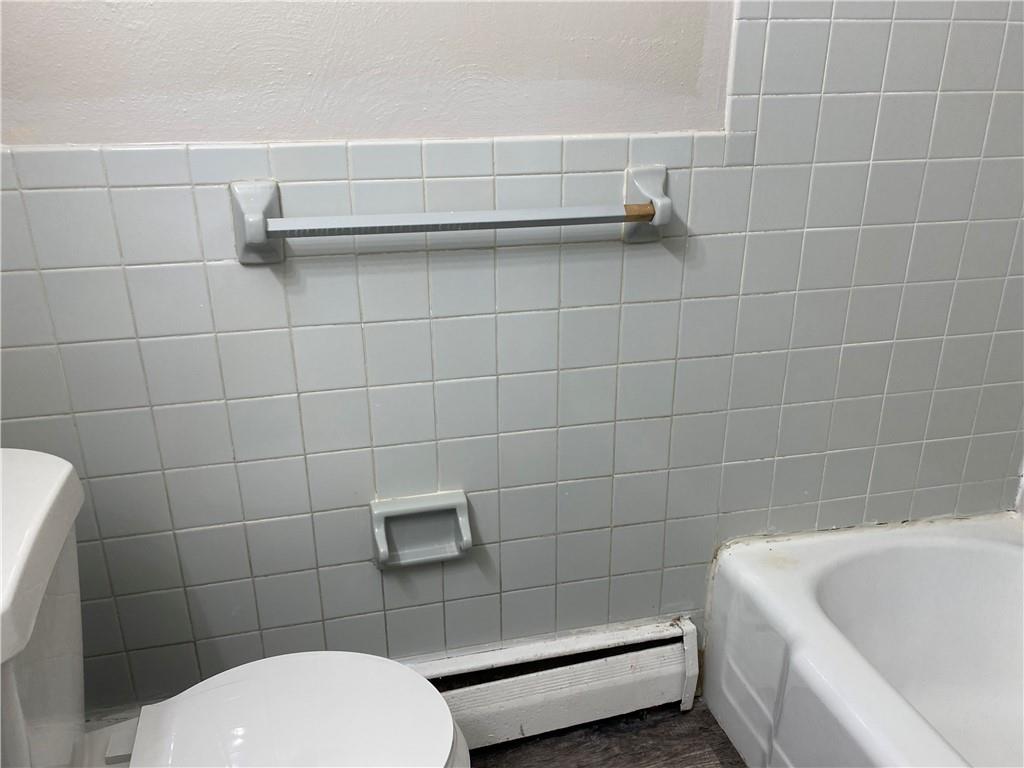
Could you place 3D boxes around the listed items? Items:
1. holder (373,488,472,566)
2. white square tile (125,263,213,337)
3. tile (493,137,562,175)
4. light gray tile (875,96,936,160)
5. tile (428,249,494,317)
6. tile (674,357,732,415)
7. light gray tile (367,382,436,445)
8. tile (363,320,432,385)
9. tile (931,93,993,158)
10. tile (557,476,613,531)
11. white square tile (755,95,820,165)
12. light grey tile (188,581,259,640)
[{"bbox_3d":[-0.156,0.267,1.342,0.165,0.131,0.055,-5,22,-12],"label":"holder"},{"bbox_3d":[-0.502,-0.124,1.137,0.108,0.108,0.009,-5,21,-13],"label":"white square tile"},{"bbox_3d":[0.025,-0.353,1.189,0.108,0.055,0.009,-5,21,-13],"label":"tile"},{"bbox_3d":[0.666,-0.435,1.309,0.108,0.108,0.010,-5,22,-12],"label":"light gray tile"},{"bbox_3d":[-0.080,-0.163,1.232,0.108,0.108,0.010,-5,21,-12],"label":"tile"},{"bbox_3d":[0.347,0.002,1.400,0.108,0.108,0.009,-5,22,-12],"label":"tile"},{"bbox_3d":[-0.184,0.051,1.288,0.108,0.108,0.010,-5,22,-12],"label":"light gray tile"},{"bbox_3d":[-0.185,-0.051,1.246,0.108,0.108,0.010,-5,22,-12],"label":"tile"},{"bbox_3d":[0.774,-0.447,1.331,0.108,0.108,0.009,-5,22,-12],"label":"tile"},{"bbox_3d":[0.137,0.226,1.430,0.108,0.108,0.010,-5,22,-12],"label":"tile"},{"bbox_3d":[0.451,-0.417,1.264,0.108,0.108,0.010,-5,22,-12],"label":"white square tile"},{"bbox_3d":[-0.501,0.387,1.339,0.108,0.108,0.010,-5,22,-12],"label":"light grey tile"}]

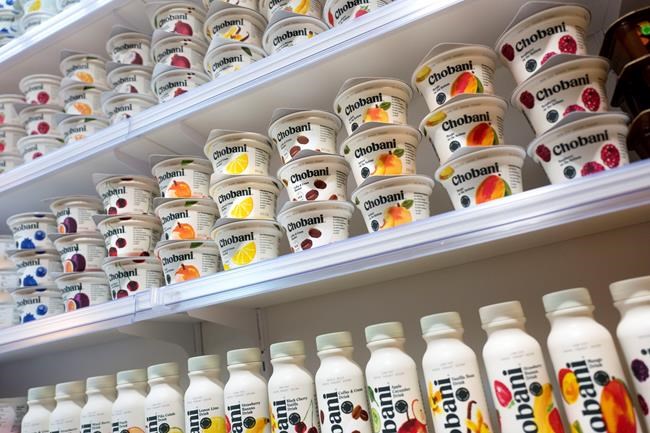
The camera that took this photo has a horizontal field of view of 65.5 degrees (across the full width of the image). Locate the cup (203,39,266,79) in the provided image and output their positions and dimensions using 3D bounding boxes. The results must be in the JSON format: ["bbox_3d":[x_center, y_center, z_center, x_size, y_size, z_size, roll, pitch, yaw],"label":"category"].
[{"bbox_3d":[-0.130,-0.214,0.762,0.096,0.063,0.096,-8,-16,-2],"label":"cup"}]

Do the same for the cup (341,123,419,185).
[{"bbox_3d":[0.070,-0.056,0.583,0.097,0.058,0.097,-15,-17,20],"label":"cup"}]

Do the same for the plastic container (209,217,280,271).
[{"bbox_3d":[-0.094,0.048,0.646,0.097,0.058,0.097,-8,-16,-2],"label":"plastic container"}]

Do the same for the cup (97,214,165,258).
[{"bbox_3d":[-0.278,0.043,0.730,0.096,0.058,0.100,-7,-19,-2],"label":"cup"}]

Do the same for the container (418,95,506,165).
[{"bbox_3d":[0.154,-0.078,0.542,0.096,0.058,0.100,-13,-19,14],"label":"container"}]

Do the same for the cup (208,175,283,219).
[{"bbox_3d":[-0.102,-0.007,0.654,0.096,0.058,0.100,-12,-19,12],"label":"cup"}]

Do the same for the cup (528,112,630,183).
[{"bbox_3d":[0.256,-0.051,0.496,0.096,0.063,0.096,-17,-18,26],"label":"cup"}]

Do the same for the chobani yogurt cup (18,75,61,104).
[{"bbox_3d":[-0.526,-0.220,0.963,0.096,0.063,0.096,-8,-16,-2],"label":"chobani yogurt cup"}]

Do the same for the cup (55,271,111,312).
[{"bbox_3d":[-0.354,0.123,0.756,0.096,0.058,0.100,-18,-21,27],"label":"cup"}]

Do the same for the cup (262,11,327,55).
[{"bbox_3d":[-0.035,-0.216,0.684,0.096,0.058,0.100,-7,-19,-2],"label":"cup"}]

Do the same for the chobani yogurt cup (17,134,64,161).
[{"bbox_3d":[-0.481,-0.092,0.875,0.096,0.058,0.100,-7,-19,-2],"label":"chobani yogurt cup"}]

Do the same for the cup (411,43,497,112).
[{"bbox_3d":[0.152,-0.140,0.569,0.096,0.063,0.096,-17,-18,26],"label":"cup"}]

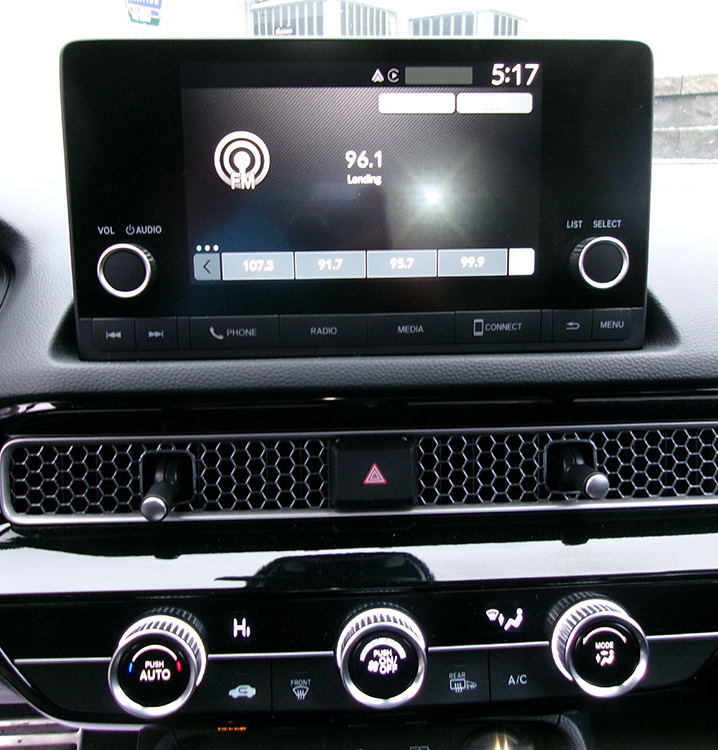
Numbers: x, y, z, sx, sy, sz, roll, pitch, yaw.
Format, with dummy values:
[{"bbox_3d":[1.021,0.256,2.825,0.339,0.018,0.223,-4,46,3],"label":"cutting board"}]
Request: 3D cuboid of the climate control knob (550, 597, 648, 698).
[{"bbox_3d":[0.096,0.110,0.311,0.036,0.036,0.015,-1,0,-3],"label":"climate control knob"}]

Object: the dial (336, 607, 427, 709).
[{"bbox_3d":[0.009,0.111,0.306,0.036,0.036,0.015,-1,0,-3],"label":"dial"}]

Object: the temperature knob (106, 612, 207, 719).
[{"bbox_3d":[-0.078,0.113,0.301,0.036,0.036,0.015,-1,0,-3],"label":"temperature knob"}]

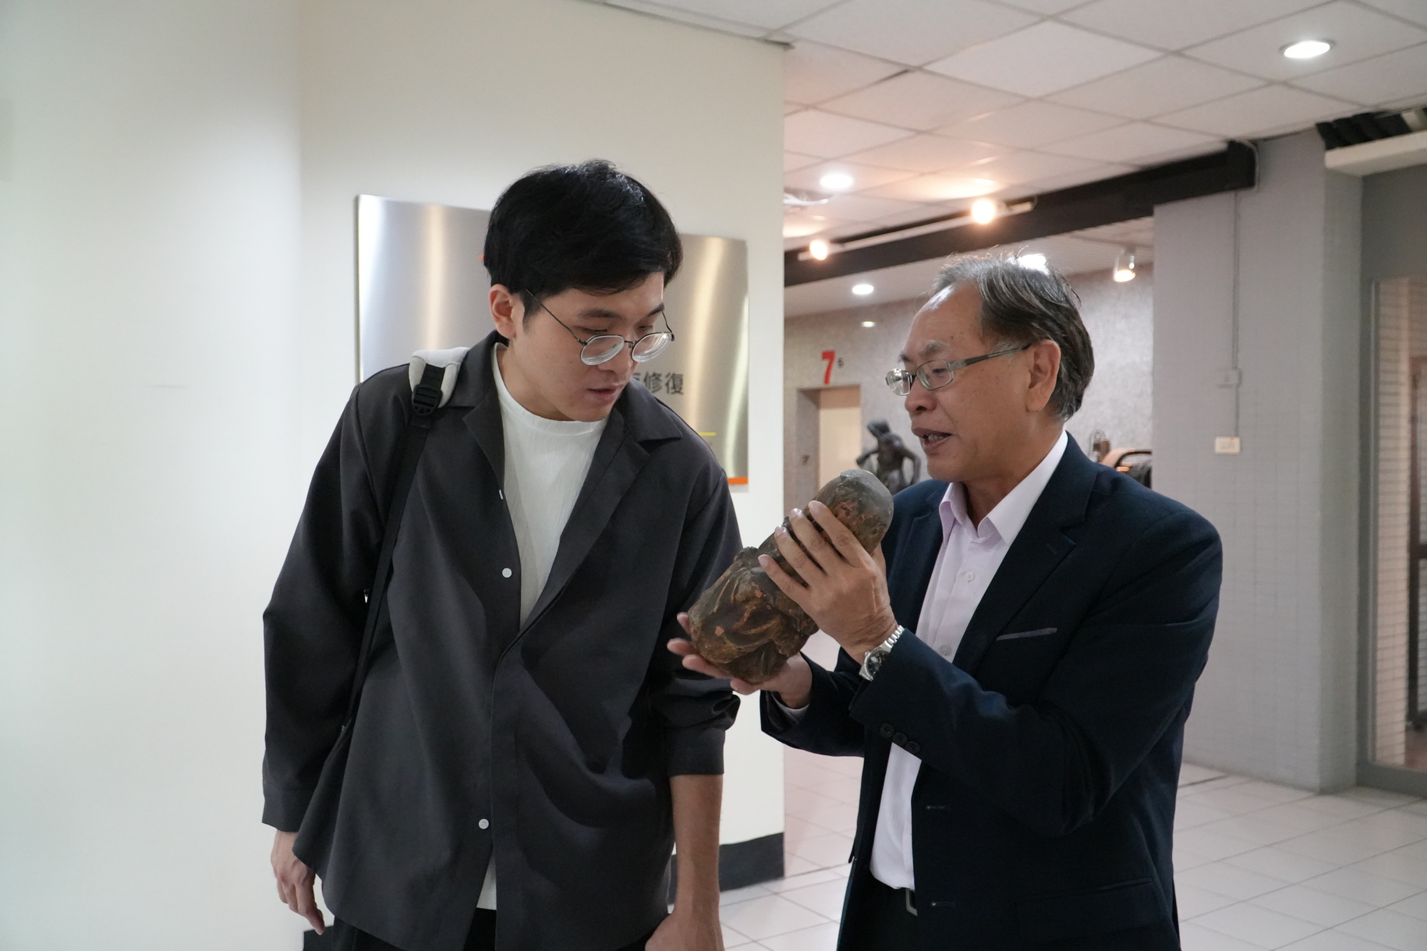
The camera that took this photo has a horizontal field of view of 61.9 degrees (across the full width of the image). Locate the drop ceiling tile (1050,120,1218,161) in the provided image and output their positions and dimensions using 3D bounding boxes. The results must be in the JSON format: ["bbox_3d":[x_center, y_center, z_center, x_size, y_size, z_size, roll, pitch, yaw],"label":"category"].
[{"bbox_3d":[1.802,-1.460,5.209,0.600,0.020,0.600,-1,2,-33],"label":"drop ceiling tile"}]

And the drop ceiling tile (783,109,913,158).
[{"bbox_3d":[0.461,-1.449,5.059,0.603,0.020,0.603,-1,2,-33],"label":"drop ceiling tile"}]

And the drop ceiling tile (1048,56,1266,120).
[{"bbox_3d":[1.625,-1.431,4.375,0.600,0.020,0.600,-1,2,-33],"label":"drop ceiling tile"}]

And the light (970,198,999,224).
[{"bbox_3d":[1.423,-1.386,6.235,0.140,0.140,0.150,0,1,13],"label":"light"}]

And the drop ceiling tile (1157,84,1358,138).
[{"bbox_3d":[2.130,-1.445,4.708,0.603,0.020,0.603,-1,2,-33],"label":"drop ceiling tile"}]

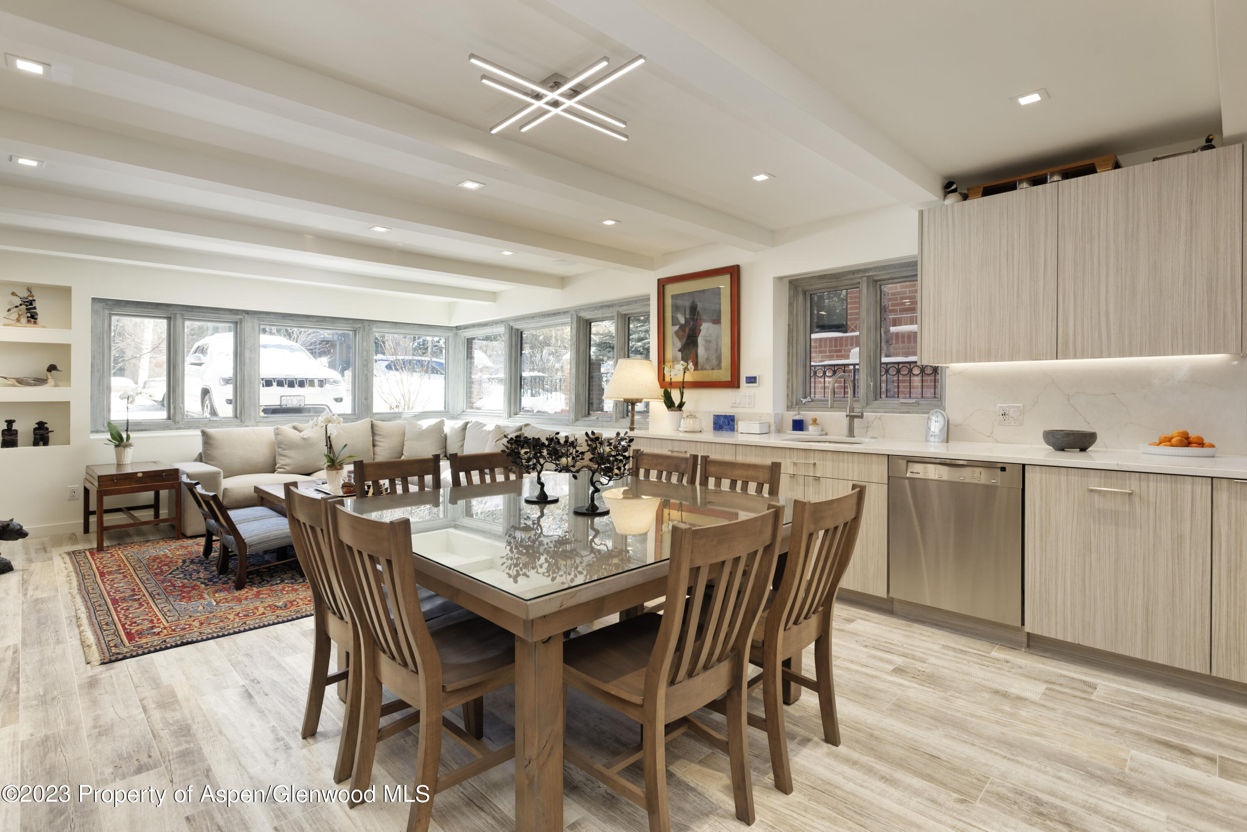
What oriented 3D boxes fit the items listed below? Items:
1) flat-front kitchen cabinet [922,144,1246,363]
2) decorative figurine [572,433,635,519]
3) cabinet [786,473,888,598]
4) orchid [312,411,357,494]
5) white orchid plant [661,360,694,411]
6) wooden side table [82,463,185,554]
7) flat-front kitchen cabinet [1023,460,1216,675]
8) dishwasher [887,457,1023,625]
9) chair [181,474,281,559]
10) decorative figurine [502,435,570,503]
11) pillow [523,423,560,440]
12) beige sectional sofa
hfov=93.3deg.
[{"bbox_3d":[2.209,-0.695,2.951,0.370,0.860,1.215,-1,2,-45],"label":"flat-front kitchen cabinet"},{"bbox_3d":[-0.082,0.222,2.320,0.250,0.320,0.240,0,2,0],"label":"decorative figurine"},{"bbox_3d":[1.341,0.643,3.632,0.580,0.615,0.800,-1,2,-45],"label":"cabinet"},{"bbox_3d":[-2.199,0.283,4.500,0.240,0.615,0.290,-1,2,-45],"label":"orchid"},{"bbox_3d":[0.424,-0.237,4.620,0.170,0.410,0.220,-1,2,-45],"label":"white orchid plant"},{"bbox_3d":[-4.332,0.761,5.195,0.930,0.605,0.545,1,3,42],"label":"wooden side table"},{"bbox_3d":[2.262,0.612,2.690,0.600,0.780,0.605,-2,3,-44],"label":"flat-front kitchen cabinet"},{"bbox_3d":[1.837,0.595,3.137,0.580,0.770,0.600,-2,3,-44],"label":"dishwasher"},{"bbox_3d":[-2.827,0.733,4.263,0.540,0.620,0.480,-1,2,-45],"label":"chair"},{"bbox_3d":[-0.378,0.225,2.570,0.290,0.305,0.240,0,2,0],"label":"decorative figurine"},{"bbox_3d":[-0.801,0.307,5.686,0.500,0.460,0.200,1,3,37],"label":"pillow"},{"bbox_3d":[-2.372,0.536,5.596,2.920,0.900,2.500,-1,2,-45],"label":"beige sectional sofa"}]

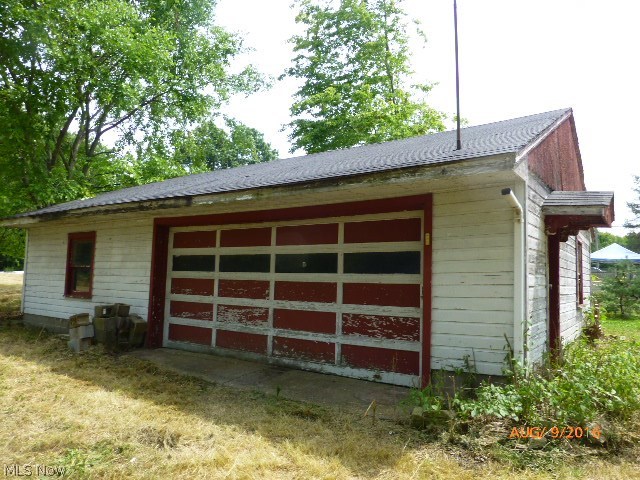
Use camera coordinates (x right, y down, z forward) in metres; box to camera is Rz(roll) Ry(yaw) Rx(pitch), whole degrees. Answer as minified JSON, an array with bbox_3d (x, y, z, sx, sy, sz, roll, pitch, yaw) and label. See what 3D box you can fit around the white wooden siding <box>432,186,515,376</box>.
[{"bbox_3d":[1.669,0.433,4.853,0.877,1.997,0.100,-2,-6,34],"label":"white wooden siding"}]

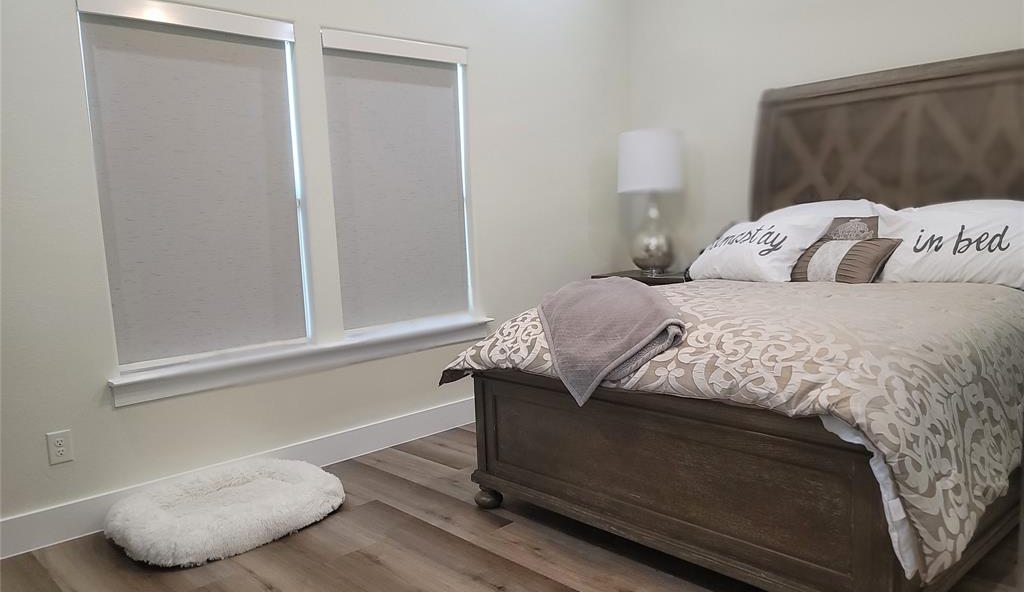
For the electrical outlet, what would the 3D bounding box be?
[{"bbox_3d":[-1.721,0.577,2.821,0.079,0.122,0.008,-8,8,-43],"label":"electrical outlet"}]

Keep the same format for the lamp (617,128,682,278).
[{"bbox_3d":[0.901,-0.596,4.743,0.414,0.920,0.414,-2,6,0],"label":"lamp"}]

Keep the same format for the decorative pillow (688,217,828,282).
[{"bbox_3d":[1.358,-0.262,3.906,0.700,0.440,0.190,4,-33,47],"label":"decorative pillow"}]

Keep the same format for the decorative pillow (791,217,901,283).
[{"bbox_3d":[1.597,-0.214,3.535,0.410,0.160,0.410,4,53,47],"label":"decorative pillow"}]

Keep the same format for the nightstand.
[{"bbox_3d":[0.971,0.241,4.729,0.480,0.748,0.750,-8,8,-43],"label":"nightstand"}]

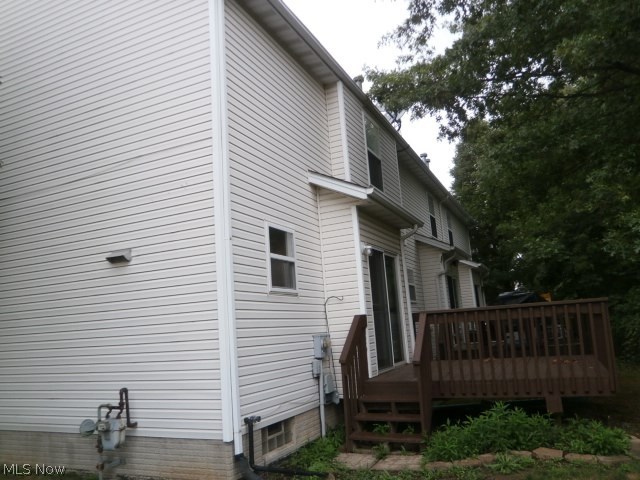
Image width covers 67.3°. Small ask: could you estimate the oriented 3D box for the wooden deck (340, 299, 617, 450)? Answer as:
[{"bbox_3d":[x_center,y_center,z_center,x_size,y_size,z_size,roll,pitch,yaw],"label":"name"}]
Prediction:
[{"bbox_3d":[2.592,1.904,7.345,3.151,1.677,4.222,-8,-12,24],"label":"wooden deck"}]

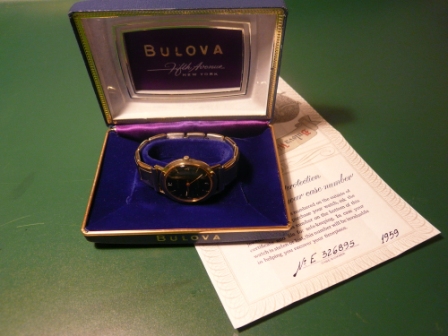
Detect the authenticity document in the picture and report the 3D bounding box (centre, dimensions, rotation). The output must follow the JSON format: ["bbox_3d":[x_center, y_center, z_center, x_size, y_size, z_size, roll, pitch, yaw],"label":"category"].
[{"bbox_3d":[0.030,-0.006,0.286,0.147,0.005,0.217,-18,50,-16],"label":"authenticity document"}]

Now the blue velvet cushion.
[{"bbox_3d":[-0.025,-0.001,0.254,0.127,0.028,0.096,-1,47,-1],"label":"blue velvet cushion"}]

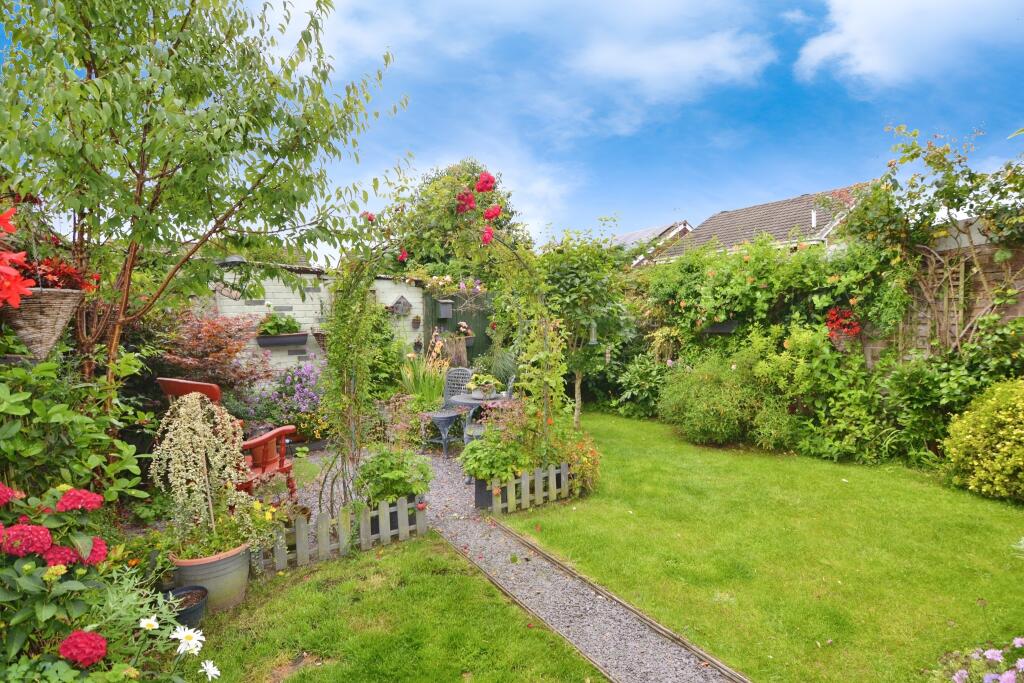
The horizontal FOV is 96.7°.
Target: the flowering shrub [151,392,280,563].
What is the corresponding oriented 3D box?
[{"bbox_3d":[-1.536,0.697,2.402,0.600,0.850,0.560,-3,4,-34],"label":"flowering shrub"}]

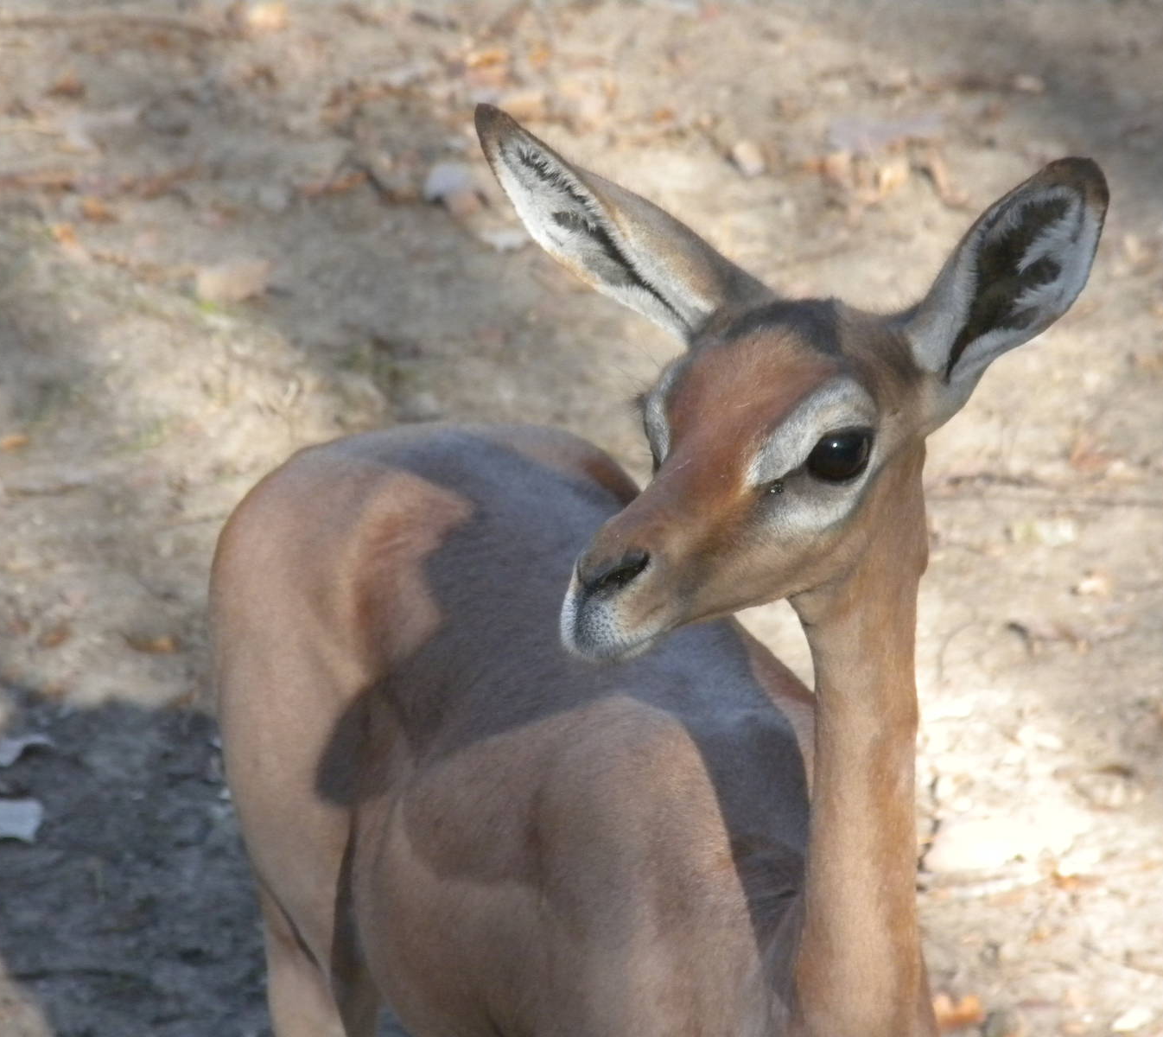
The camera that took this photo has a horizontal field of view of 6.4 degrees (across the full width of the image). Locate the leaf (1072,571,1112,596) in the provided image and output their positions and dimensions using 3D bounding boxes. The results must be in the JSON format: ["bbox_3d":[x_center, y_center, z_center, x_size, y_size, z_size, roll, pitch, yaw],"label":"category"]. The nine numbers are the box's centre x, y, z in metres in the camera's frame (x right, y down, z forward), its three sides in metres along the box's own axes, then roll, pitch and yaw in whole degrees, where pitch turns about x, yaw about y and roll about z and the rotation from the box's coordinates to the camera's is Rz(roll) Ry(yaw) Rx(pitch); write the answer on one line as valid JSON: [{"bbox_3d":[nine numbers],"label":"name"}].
[{"bbox_3d":[0.420,0.054,8.543,0.033,0.009,0.036,0,20,0],"label":"leaf"}]

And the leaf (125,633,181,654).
[{"bbox_3d":[-0.347,0.101,8.416,0.045,0.008,0.032,0,20,0],"label":"leaf"}]

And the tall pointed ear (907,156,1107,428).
[{"bbox_3d":[0.221,-0.119,5.400,0.066,0.164,0.052,35,-6,-11],"label":"tall pointed ear"}]

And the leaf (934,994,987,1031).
[{"bbox_3d":[0.281,0.366,7.707,0.040,0.012,0.044,0,20,0],"label":"leaf"}]

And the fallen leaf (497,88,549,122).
[{"bbox_3d":[-0.058,-0.387,9.722,0.055,0.013,0.060,0,20,0],"label":"fallen leaf"}]

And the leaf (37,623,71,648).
[{"bbox_3d":[-0.428,0.095,8.432,0.027,0.011,0.030,0,20,0],"label":"leaf"}]

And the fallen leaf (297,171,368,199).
[{"bbox_3d":[-0.229,-0.306,9.505,0.063,0.009,0.052,0,20,0],"label":"fallen leaf"}]

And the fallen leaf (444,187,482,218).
[{"bbox_3d":[-0.108,-0.287,9.454,0.034,0.017,0.038,0,20,0],"label":"fallen leaf"}]

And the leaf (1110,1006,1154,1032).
[{"bbox_3d":[0.408,0.371,7.693,0.033,0.008,0.033,0,20,0],"label":"leaf"}]

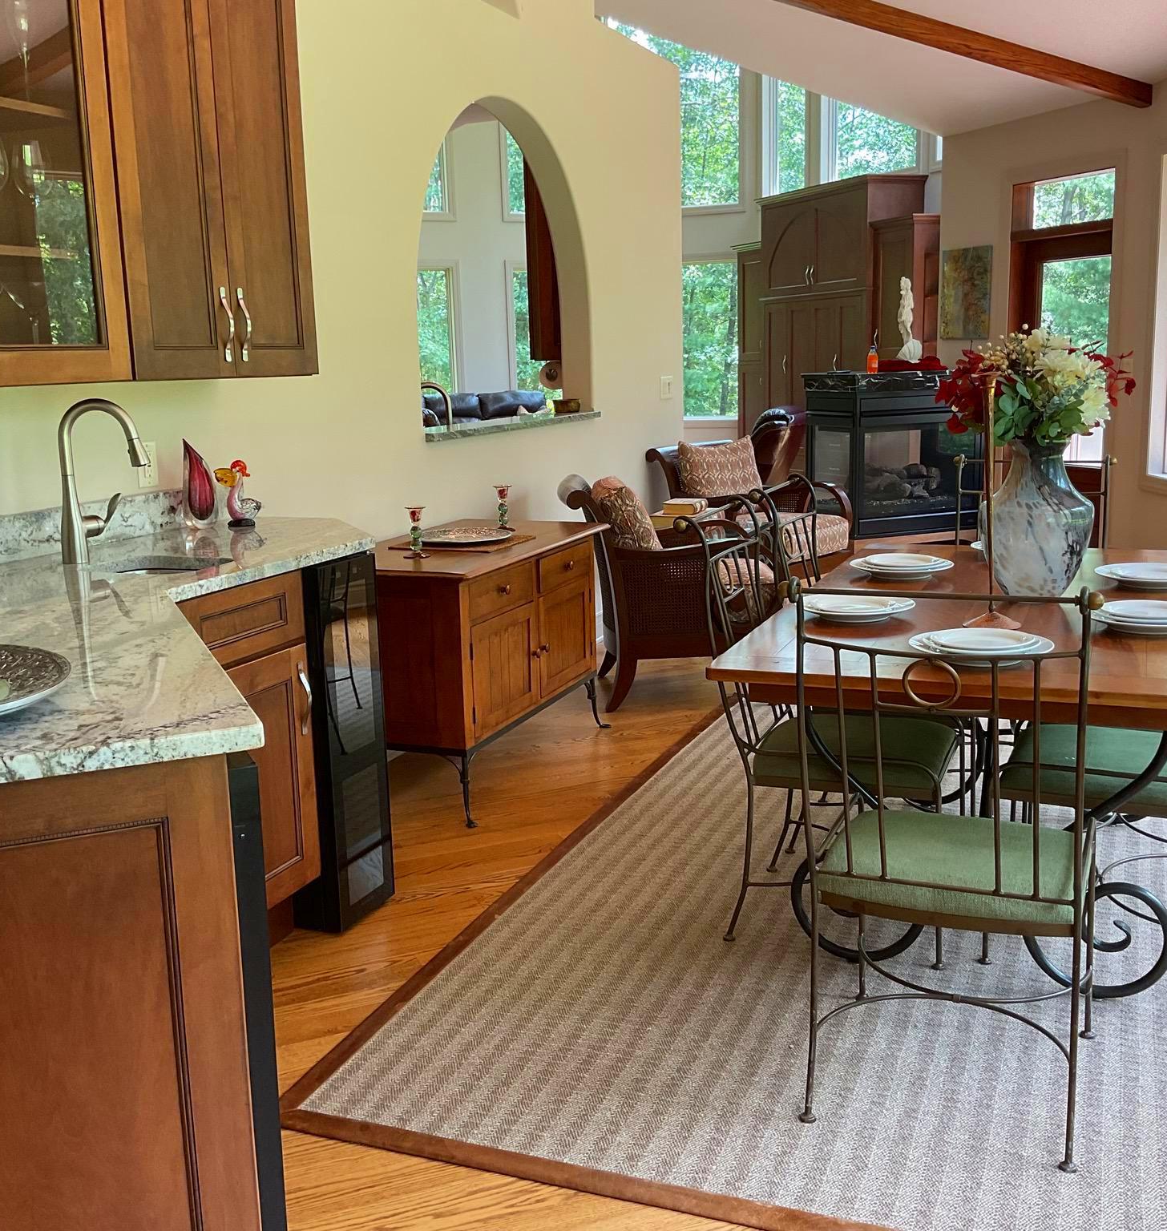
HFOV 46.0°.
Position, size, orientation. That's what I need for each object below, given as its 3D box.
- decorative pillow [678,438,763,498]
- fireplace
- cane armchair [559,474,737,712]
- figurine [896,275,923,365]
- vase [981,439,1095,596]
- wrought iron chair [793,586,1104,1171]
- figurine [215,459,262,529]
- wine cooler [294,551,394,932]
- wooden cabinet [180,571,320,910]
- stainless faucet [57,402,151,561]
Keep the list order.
[{"bbox_3d":[0.716,-0.746,7.199,0.520,0.380,0.160,-11,-4,-41],"label":"decorative pillow"},{"bbox_3d":[2.174,-1.164,9.721,1.028,1.111,0.662,-6,11,-23],"label":"fireplace"},{"bbox_3d":[0.362,-0.121,5.608,0.850,0.870,0.690,-2,10,-2],"label":"cane armchair"},{"bbox_3d":[2.264,-2.059,9.559,0.190,0.603,0.190,7,13,39],"label":"figurine"},{"bbox_3d":[1.069,-0.224,3.215,0.260,0.372,0.260,3,11,21],"label":"vase"},{"bbox_3d":[0.672,0.385,2.474,0.490,0.980,0.601,3,11,22],"label":"wrought iron chair"},{"bbox_3d":[-0.947,-0.335,3.762,0.130,0.175,0.072,-4,11,-14],"label":"figurine"},{"bbox_3d":[-0.802,0.300,3.439,0.550,0.894,0.260,3,11,21],"label":"wine cooler"},{"bbox_3d":[-1.005,0.321,3.092,0.610,0.807,0.477,3,11,21],"label":"wooden cabinet"},{"bbox_3d":[-1.061,-0.309,3.142,0.265,0.372,0.160,3,11,22],"label":"stainless faucet"}]

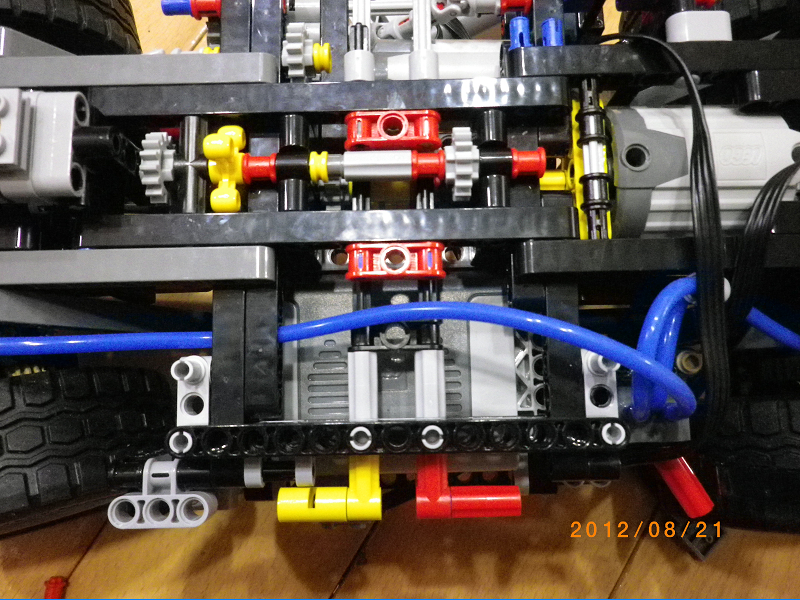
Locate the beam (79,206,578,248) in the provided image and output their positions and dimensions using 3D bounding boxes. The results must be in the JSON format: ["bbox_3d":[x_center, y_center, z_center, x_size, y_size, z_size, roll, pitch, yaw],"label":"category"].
[{"bbox_3d":[-0.017,-0.017,0.158,0.119,0.007,0.008,-1,81,0],"label":"beam"}]

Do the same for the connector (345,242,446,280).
[{"bbox_3d":[-0.001,-0.009,0.152,0.024,0.008,0.008,-1,83,0],"label":"connector"}]

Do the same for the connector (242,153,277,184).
[{"bbox_3d":[-0.033,-0.031,0.154,0.008,0.007,0.007,-1,83,0],"label":"connector"}]

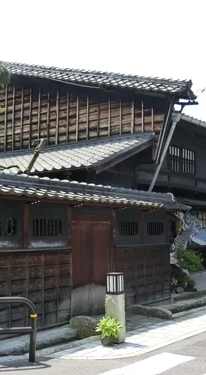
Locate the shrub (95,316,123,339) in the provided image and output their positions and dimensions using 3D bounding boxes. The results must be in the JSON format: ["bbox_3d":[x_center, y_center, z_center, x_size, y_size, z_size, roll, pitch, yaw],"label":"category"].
[{"bbox_3d":[0.092,1.984,6.961,0.390,0.300,0.370,0,-5,0],"label":"shrub"}]

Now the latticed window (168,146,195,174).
[{"bbox_3d":[2.595,-0.826,15.973,0.120,0.850,2.070,-3,-7,34],"label":"latticed window"}]

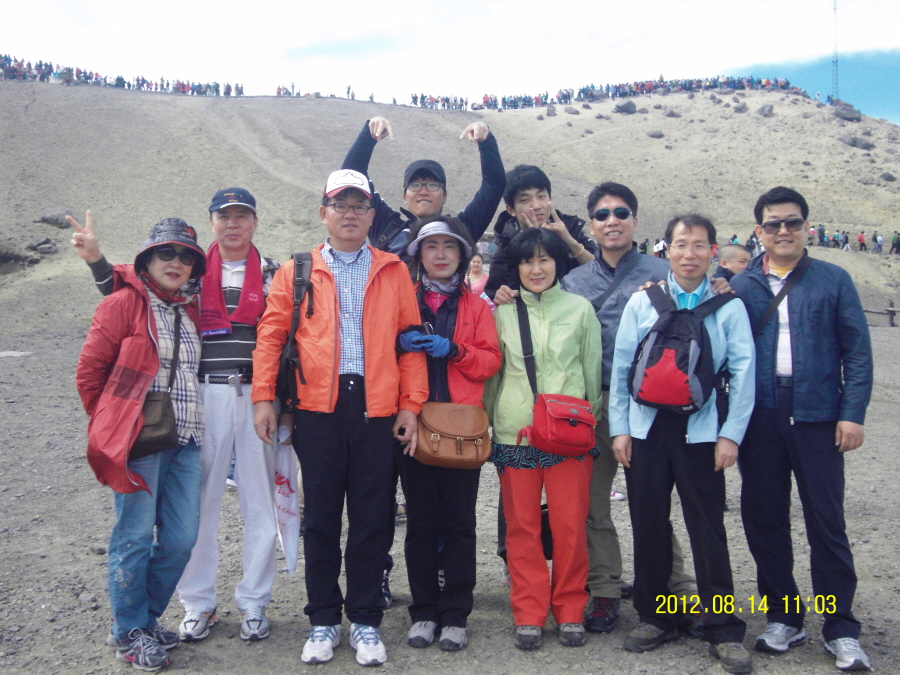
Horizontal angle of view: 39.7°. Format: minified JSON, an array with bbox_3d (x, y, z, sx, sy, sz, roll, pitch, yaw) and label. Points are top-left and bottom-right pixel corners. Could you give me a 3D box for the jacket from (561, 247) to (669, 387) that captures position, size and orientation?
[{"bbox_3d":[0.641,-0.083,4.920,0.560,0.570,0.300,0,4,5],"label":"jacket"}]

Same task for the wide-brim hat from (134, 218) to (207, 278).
[{"bbox_3d":[-1.035,-0.330,4.620,0.255,0.170,0.270,8,-2,-21],"label":"wide-brim hat"}]

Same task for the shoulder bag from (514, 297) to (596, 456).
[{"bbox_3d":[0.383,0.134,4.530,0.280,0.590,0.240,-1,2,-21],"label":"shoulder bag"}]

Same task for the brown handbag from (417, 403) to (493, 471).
[{"bbox_3d":[0.009,0.352,4.460,0.275,0.225,0.120,4,-5,-12],"label":"brown handbag"}]

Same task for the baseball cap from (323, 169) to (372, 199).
[{"bbox_3d":[-0.366,-0.551,4.480,0.178,0.120,0.265,-1,4,-6],"label":"baseball cap"}]

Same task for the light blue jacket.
[{"bbox_3d":[0.837,0.072,4.490,0.525,0.615,0.320,0,2,12],"label":"light blue jacket"}]

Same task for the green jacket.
[{"bbox_3d":[0.358,0.100,4.780,0.460,0.600,0.280,0,4,3],"label":"green jacket"}]

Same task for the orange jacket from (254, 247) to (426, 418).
[{"bbox_3d":[-0.404,-0.026,4.560,0.620,0.610,0.310,-1,4,-5],"label":"orange jacket"}]

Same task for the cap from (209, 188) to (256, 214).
[{"bbox_3d":[-0.831,-0.518,4.770,0.178,0.115,0.265,-1,4,-7],"label":"cap"}]

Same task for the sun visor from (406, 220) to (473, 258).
[{"bbox_3d":[-0.039,-0.366,4.660,0.235,0.125,0.220,0,4,1],"label":"sun visor"}]

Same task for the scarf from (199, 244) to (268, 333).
[{"bbox_3d":[-0.822,-0.184,4.730,0.250,0.355,0.200,-1,2,-6],"label":"scarf"}]

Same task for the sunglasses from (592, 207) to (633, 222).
[{"bbox_3d":[0.631,-0.476,4.830,0.146,0.048,0.140,-4,3,9],"label":"sunglasses"}]

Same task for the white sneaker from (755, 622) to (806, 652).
[{"bbox_3d":[1.218,1.087,4.600,0.108,0.115,0.285,2,3,42],"label":"white sneaker"}]

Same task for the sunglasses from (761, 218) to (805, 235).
[{"bbox_3d":[1.201,-0.398,4.500,0.152,0.050,0.140,1,3,12],"label":"sunglasses"}]

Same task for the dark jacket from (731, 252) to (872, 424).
[{"bbox_3d":[1.253,-0.004,4.540,0.530,0.635,0.320,0,2,13],"label":"dark jacket"}]

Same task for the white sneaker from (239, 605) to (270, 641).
[{"bbox_3d":[-0.760,1.088,4.850,0.108,0.110,0.285,-1,4,-9],"label":"white sneaker"}]

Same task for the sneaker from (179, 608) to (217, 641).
[{"bbox_3d":[-0.972,1.086,4.840,0.108,0.110,0.285,0,4,5],"label":"sneaker"}]

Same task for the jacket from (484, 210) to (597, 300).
[{"bbox_3d":[0.377,-0.149,5.030,0.500,0.740,0.380,0,2,-1],"label":"jacket"}]

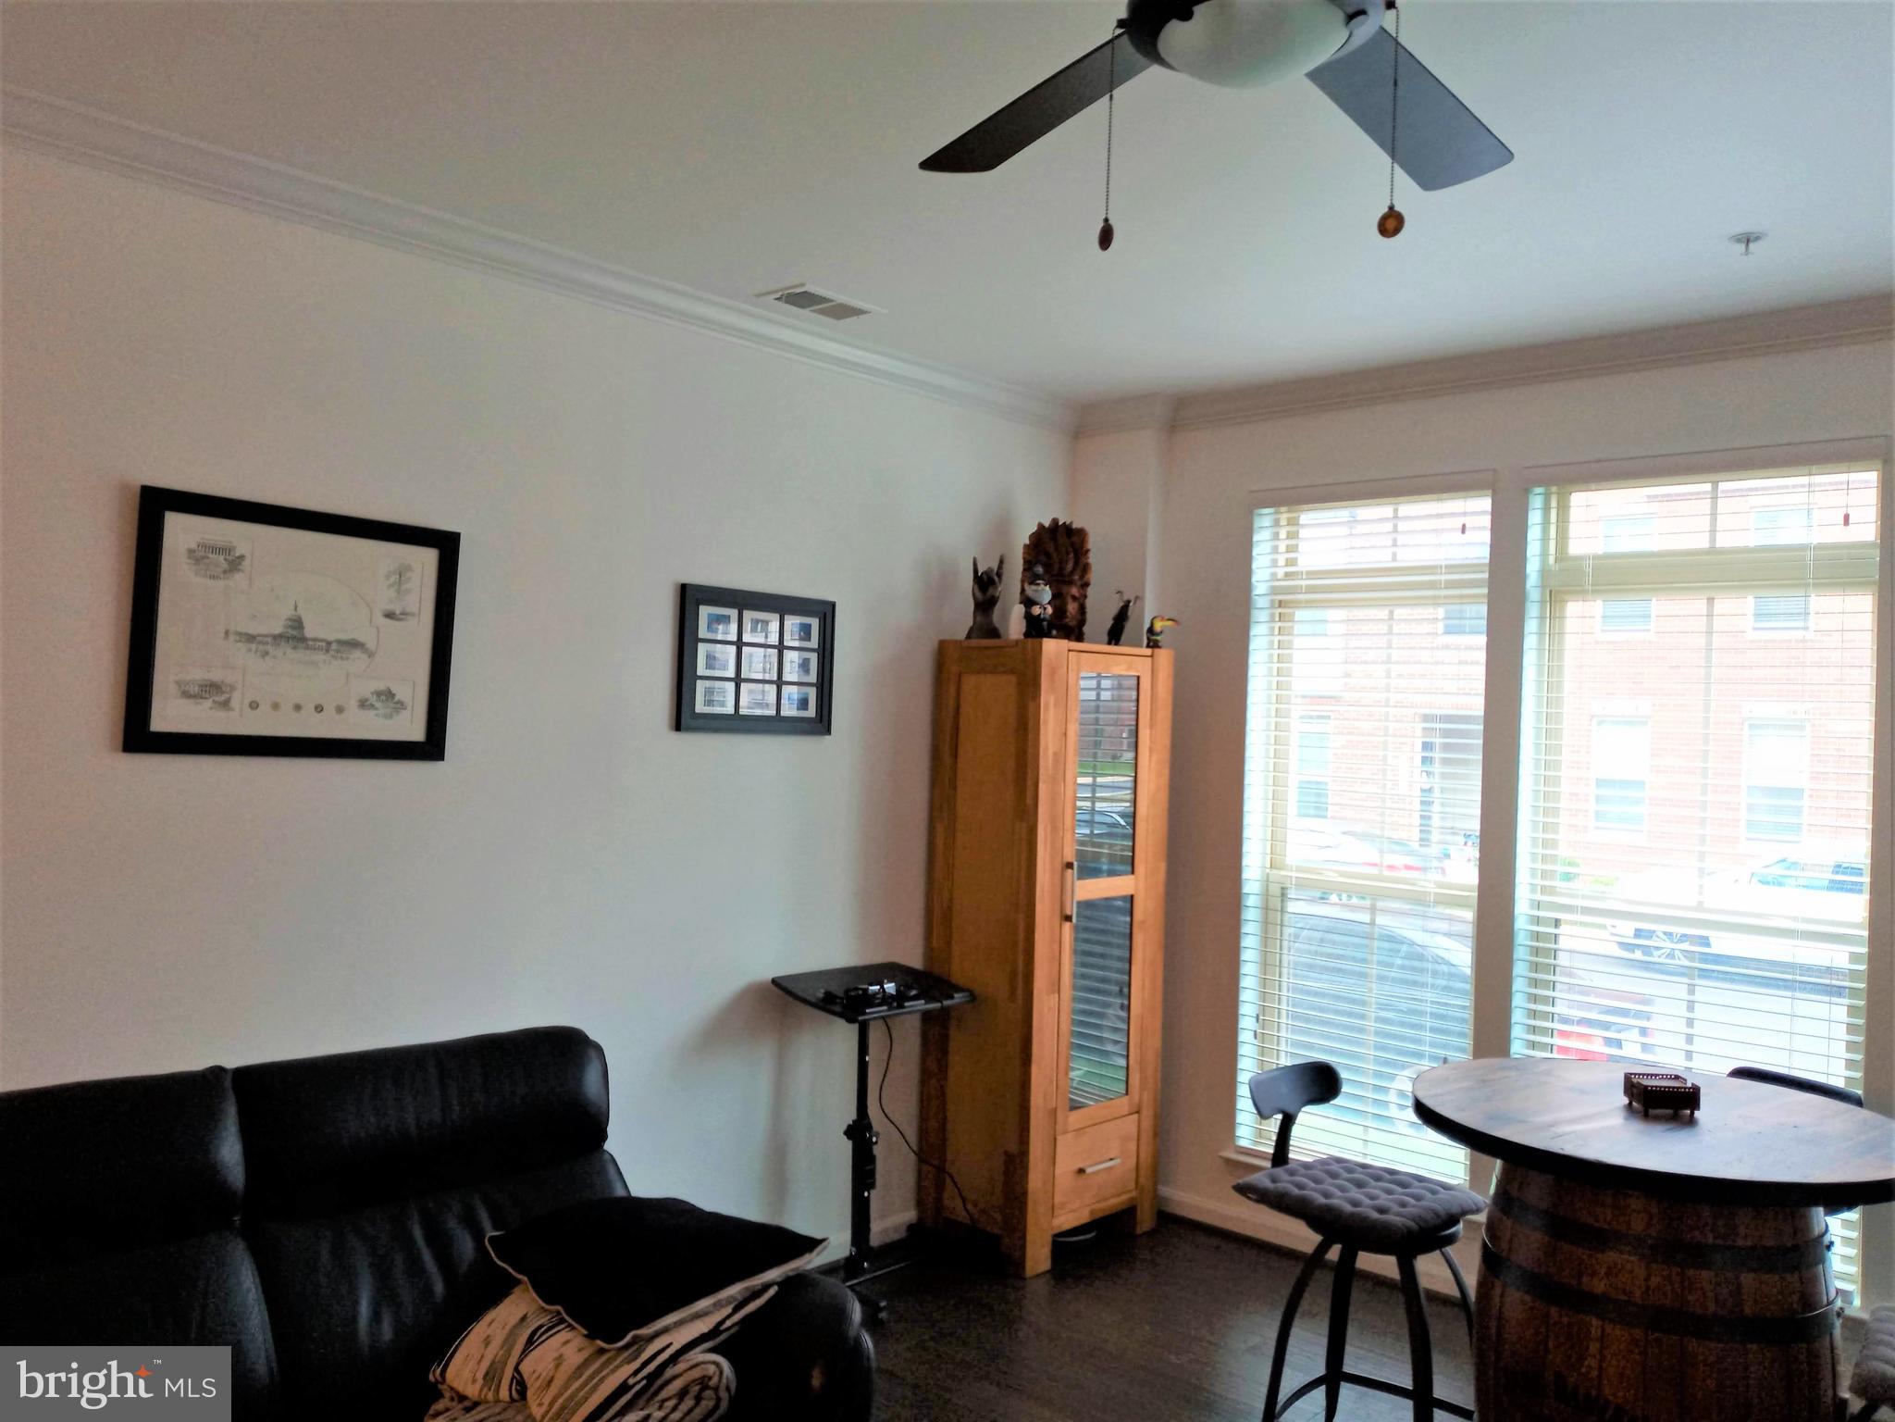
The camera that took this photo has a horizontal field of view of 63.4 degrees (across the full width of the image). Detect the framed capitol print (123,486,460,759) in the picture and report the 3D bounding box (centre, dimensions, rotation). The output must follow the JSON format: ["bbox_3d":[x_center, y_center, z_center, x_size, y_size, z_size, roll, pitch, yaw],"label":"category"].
[{"bbox_3d":[-1.398,-0.167,3.332,0.025,0.537,0.704,1,-1,43],"label":"framed capitol print"}]

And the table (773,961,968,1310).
[{"bbox_3d":[-0.205,1.198,4.331,0.370,0.895,0.490,1,-1,43],"label":"table"}]

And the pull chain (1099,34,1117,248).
[{"bbox_3d":[0.174,-0.619,1.655,0.018,0.235,0.020,2,-1,-2],"label":"pull chain"}]

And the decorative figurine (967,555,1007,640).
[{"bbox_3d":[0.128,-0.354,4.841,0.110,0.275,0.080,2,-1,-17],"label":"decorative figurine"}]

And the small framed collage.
[{"bbox_3d":[-0.521,-0.131,4.287,0.025,0.388,0.545,1,-1,43],"label":"small framed collage"}]

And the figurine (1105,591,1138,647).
[{"bbox_3d":[0.556,-0.290,4.885,0.085,0.179,0.075,3,-1,-42],"label":"figurine"}]

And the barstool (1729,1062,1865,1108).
[{"bbox_3d":[1.744,1.264,3.393,0.460,0.870,0.420,3,-1,-30],"label":"barstool"}]

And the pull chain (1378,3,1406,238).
[{"bbox_3d":[0.459,-0.608,1.584,0.026,0.240,0.022,2,-1,-2],"label":"pull chain"}]

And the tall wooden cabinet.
[{"bbox_3d":[0.324,0.732,4.904,0.632,1.880,0.452,3,-1,-44],"label":"tall wooden cabinet"}]

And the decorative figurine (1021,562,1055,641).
[{"bbox_3d":[0.276,-0.331,4.652,0.085,0.233,0.075,3,-1,-39],"label":"decorative figurine"}]

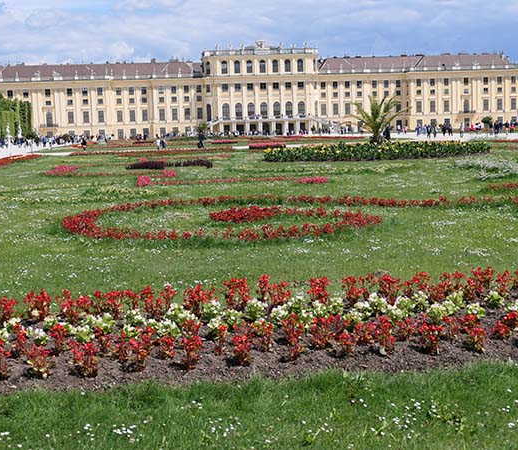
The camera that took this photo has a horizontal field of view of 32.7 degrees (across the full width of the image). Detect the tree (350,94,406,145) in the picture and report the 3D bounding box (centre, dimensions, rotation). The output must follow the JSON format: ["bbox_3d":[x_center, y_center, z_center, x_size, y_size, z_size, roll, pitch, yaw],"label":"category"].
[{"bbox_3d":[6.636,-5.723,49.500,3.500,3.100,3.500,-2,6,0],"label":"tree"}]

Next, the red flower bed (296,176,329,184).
[{"bbox_3d":[1.601,-1.352,26.629,1.000,0.200,0.700,-2,6,0],"label":"red flower bed"}]

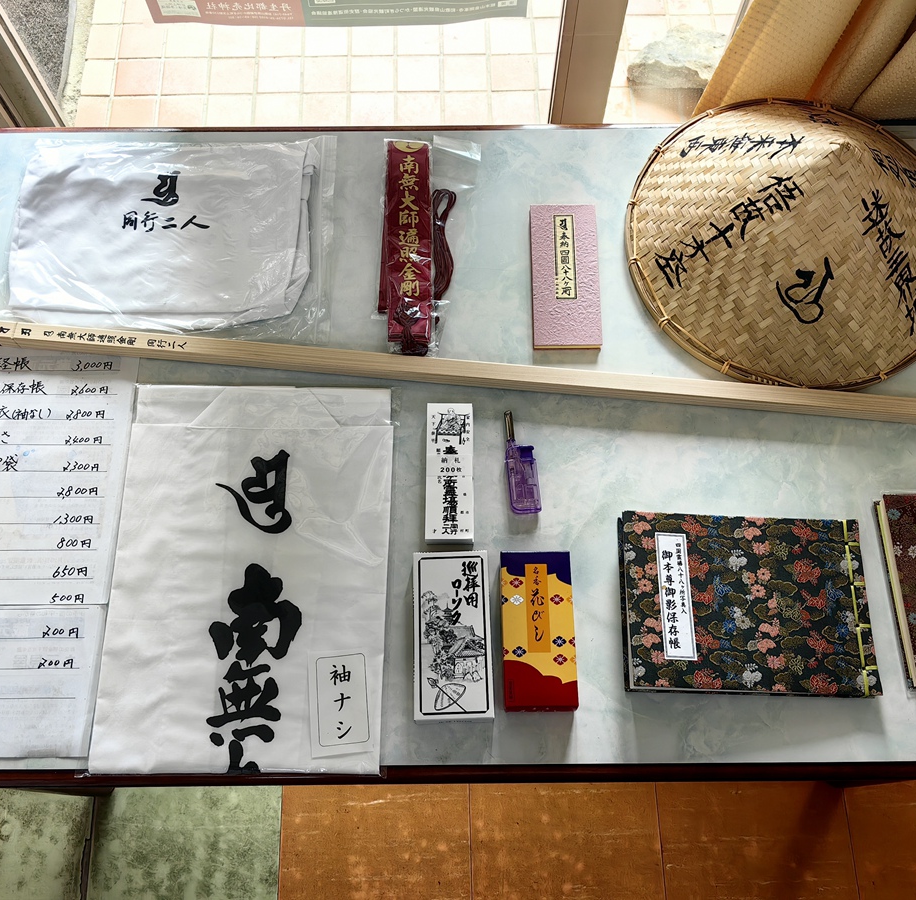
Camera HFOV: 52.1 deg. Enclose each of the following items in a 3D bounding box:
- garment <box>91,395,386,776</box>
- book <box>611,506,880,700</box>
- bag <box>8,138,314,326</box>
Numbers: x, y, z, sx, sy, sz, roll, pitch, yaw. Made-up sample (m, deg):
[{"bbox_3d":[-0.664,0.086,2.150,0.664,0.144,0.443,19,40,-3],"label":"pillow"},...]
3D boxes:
[{"bbox_3d":[-0.212,0.121,0.962,0.277,0.015,0.396,0,69,0],"label":"garment"},{"bbox_3d":[0.288,0.154,0.942,0.242,0.027,0.177,1,69,1],"label":"book"},{"bbox_3d":[-0.339,-0.254,1.097,0.345,0.025,0.247,0,69,0],"label":"bag"}]

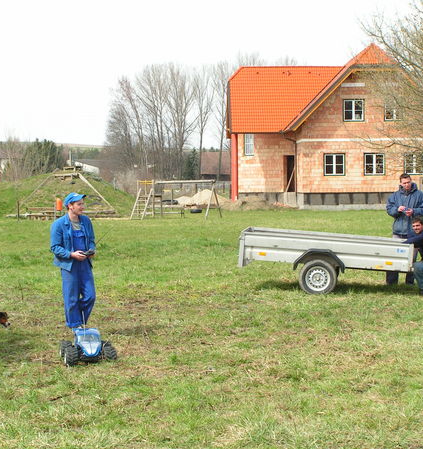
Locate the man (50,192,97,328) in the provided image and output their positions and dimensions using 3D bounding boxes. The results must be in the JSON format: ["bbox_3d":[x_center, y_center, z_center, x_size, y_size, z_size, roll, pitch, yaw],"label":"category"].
[{"bbox_3d":[-1.735,0.459,17.400,0.560,1.740,0.440,-1,2,-30],"label":"man"}]

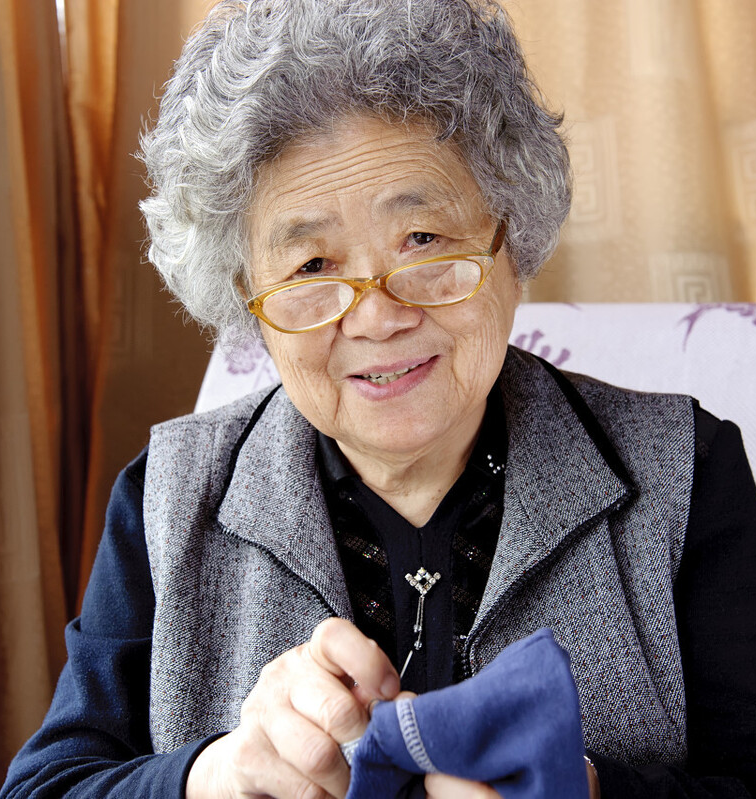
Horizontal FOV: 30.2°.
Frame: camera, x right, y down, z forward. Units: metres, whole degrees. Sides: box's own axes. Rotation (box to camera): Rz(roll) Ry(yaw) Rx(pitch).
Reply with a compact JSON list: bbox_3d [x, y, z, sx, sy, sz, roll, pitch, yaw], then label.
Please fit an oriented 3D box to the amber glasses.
[{"bbox_3d":[-0.002,-0.083,0.815,0.138,0.043,0.143,-9,22,4],"label":"amber glasses"}]

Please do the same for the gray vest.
[{"bbox_3d":[0.033,0.190,0.930,0.380,0.480,0.260,-2,12,2],"label":"gray vest"}]

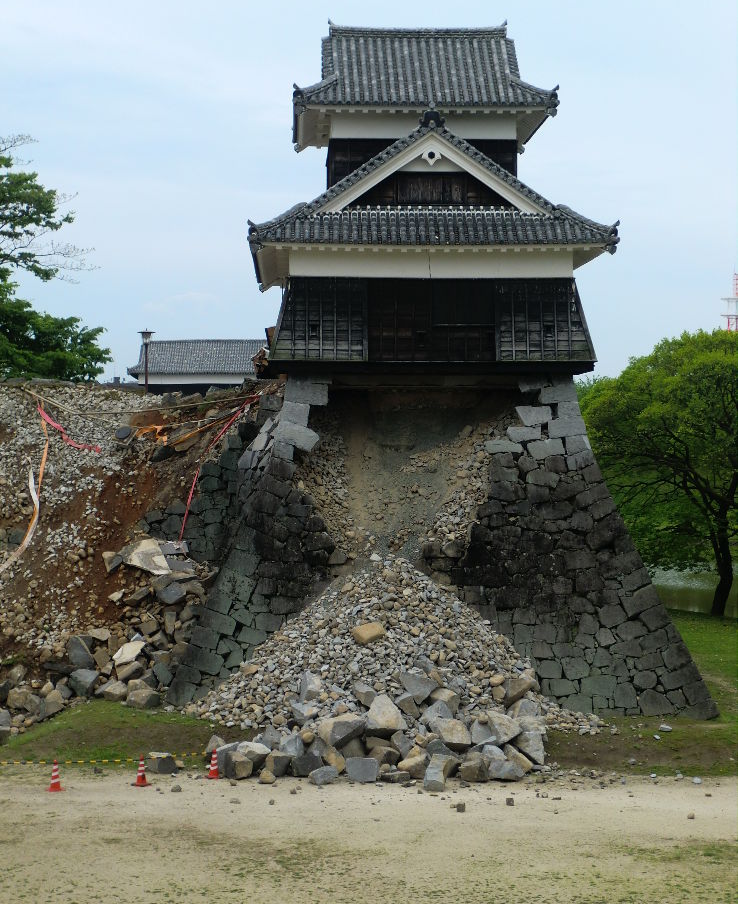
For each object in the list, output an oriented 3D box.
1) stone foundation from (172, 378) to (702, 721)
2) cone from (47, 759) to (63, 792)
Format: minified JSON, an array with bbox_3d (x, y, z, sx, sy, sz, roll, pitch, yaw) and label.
[{"bbox_3d":[1.710,2.340,61.300,14.400,9.100,14.800,0,1,-2],"label":"stone foundation"},{"bbox_3d":[-7.017,7.218,46.300,0.380,0.700,0.380,0,1,-2],"label":"cone"}]

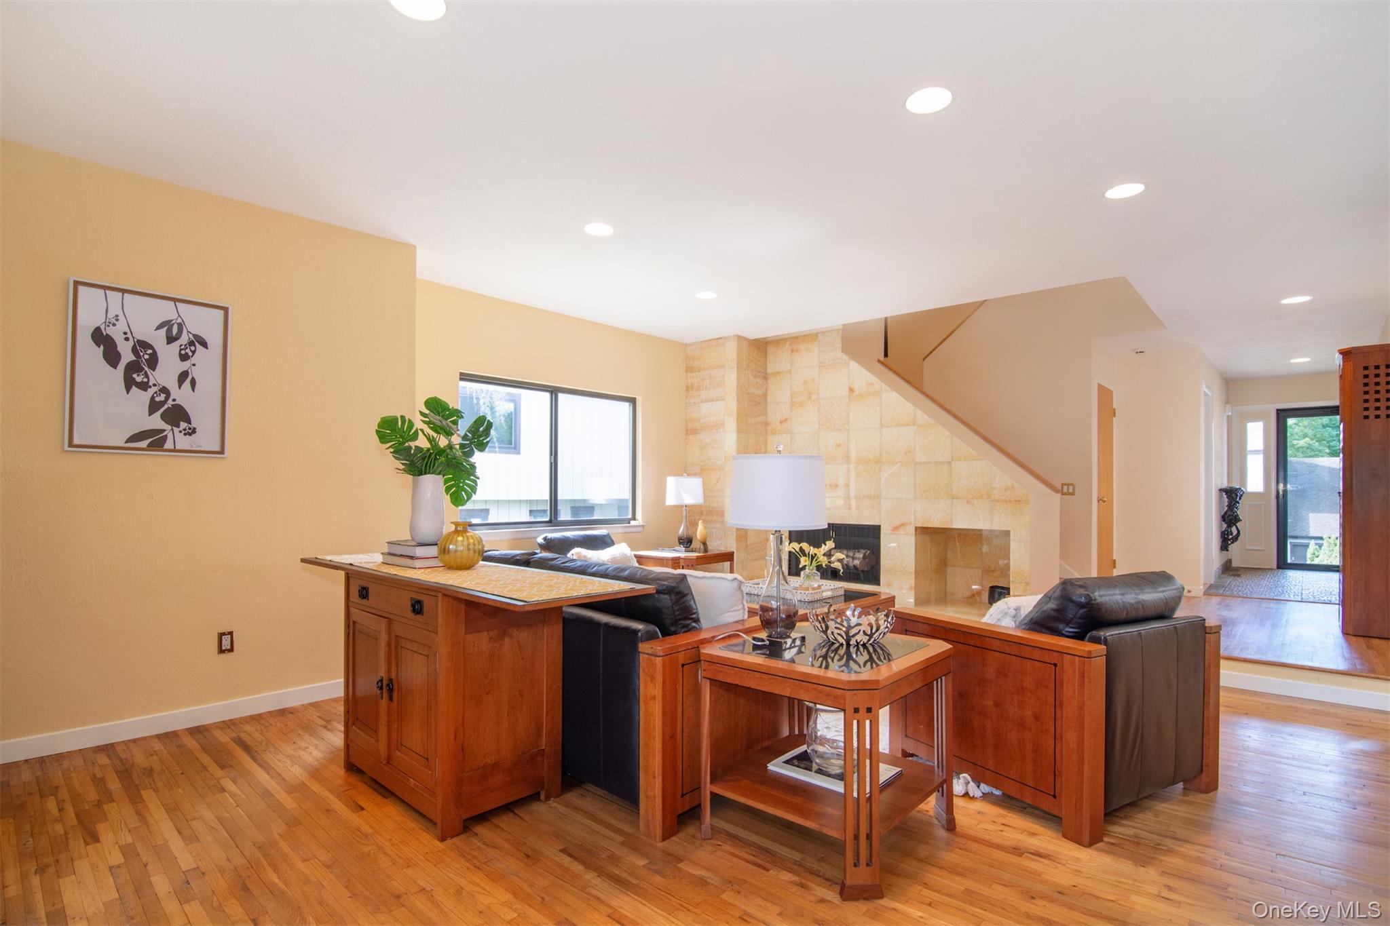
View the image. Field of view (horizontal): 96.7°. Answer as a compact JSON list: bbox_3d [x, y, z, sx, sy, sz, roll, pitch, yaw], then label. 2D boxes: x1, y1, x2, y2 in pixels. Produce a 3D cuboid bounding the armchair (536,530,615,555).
[{"bbox_3d":[-0.776,0.970,4.720,0.920,0.860,0.920,-2,-2,44],"label":"armchair"}]

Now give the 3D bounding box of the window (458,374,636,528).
[{"bbox_3d":[-1.225,-0.066,5.380,0.100,1.200,1.760,-2,-2,44],"label":"window"}]

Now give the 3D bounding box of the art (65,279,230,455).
[{"bbox_3d":[-2.675,-0.444,3.064,0.600,0.805,0.030,2,-3,-43],"label":"art"}]

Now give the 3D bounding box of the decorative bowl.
[{"bbox_3d":[0.596,0.625,2.350,0.335,0.120,0.335,0,-2,0],"label":"decorative bowl"}]

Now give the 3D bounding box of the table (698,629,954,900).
[{"bbox_3d":[0.472,0.980,2.244,0.700,0.637,0.700,-2,-3,43],"label":"table"}]

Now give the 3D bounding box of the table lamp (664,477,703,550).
[{"bbox_3d":[-0.095,0.460,5.807,0.360,0.710,0.360,0,-2,0],"label":"table lamp"}]

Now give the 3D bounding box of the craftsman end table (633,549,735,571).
[{"bbox_3d":[-0.100,1.100,5.440,0.620,0.610,0.620,-2,-2,44],"label":"craftsman end table"}]

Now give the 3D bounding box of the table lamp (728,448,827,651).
[{"bbox_3d":[0.308,0.297,2.255,0.362,0.727,0.362,0,-2,0],"label":"table lamp"}]

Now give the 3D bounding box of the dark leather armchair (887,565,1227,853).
[{"bbox_3d":[1.511,0.889,2.668,0.900,0.850,0.910,1,-3,-28],"label":"dark leather armchair"}]

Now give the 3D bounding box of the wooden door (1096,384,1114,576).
[{"bbox_3d":[4.035,0.239,6.055,0.045,2.030,0.680,-2,-3,43],"label":"wooden door"}]

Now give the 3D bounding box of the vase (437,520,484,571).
[{"bbox_3d":[-0.996,0.347,2.629,0.187,0.203,0.187,0,-2,0],"label":"vase"}]

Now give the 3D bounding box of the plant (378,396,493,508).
[{"bbox_3d":[-1.143,-0.048,2.714,0.470,0.470,0.410,0,-2,0],"label":"plant"}]

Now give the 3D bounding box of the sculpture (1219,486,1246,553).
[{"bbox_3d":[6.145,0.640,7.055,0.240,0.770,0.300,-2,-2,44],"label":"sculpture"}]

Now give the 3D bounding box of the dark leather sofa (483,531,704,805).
[{"bbox_3d":[-0.558,0.900,3.180,2.150,0.860,0.950,-2,-2,44],"label":"dark leather sofa"}]

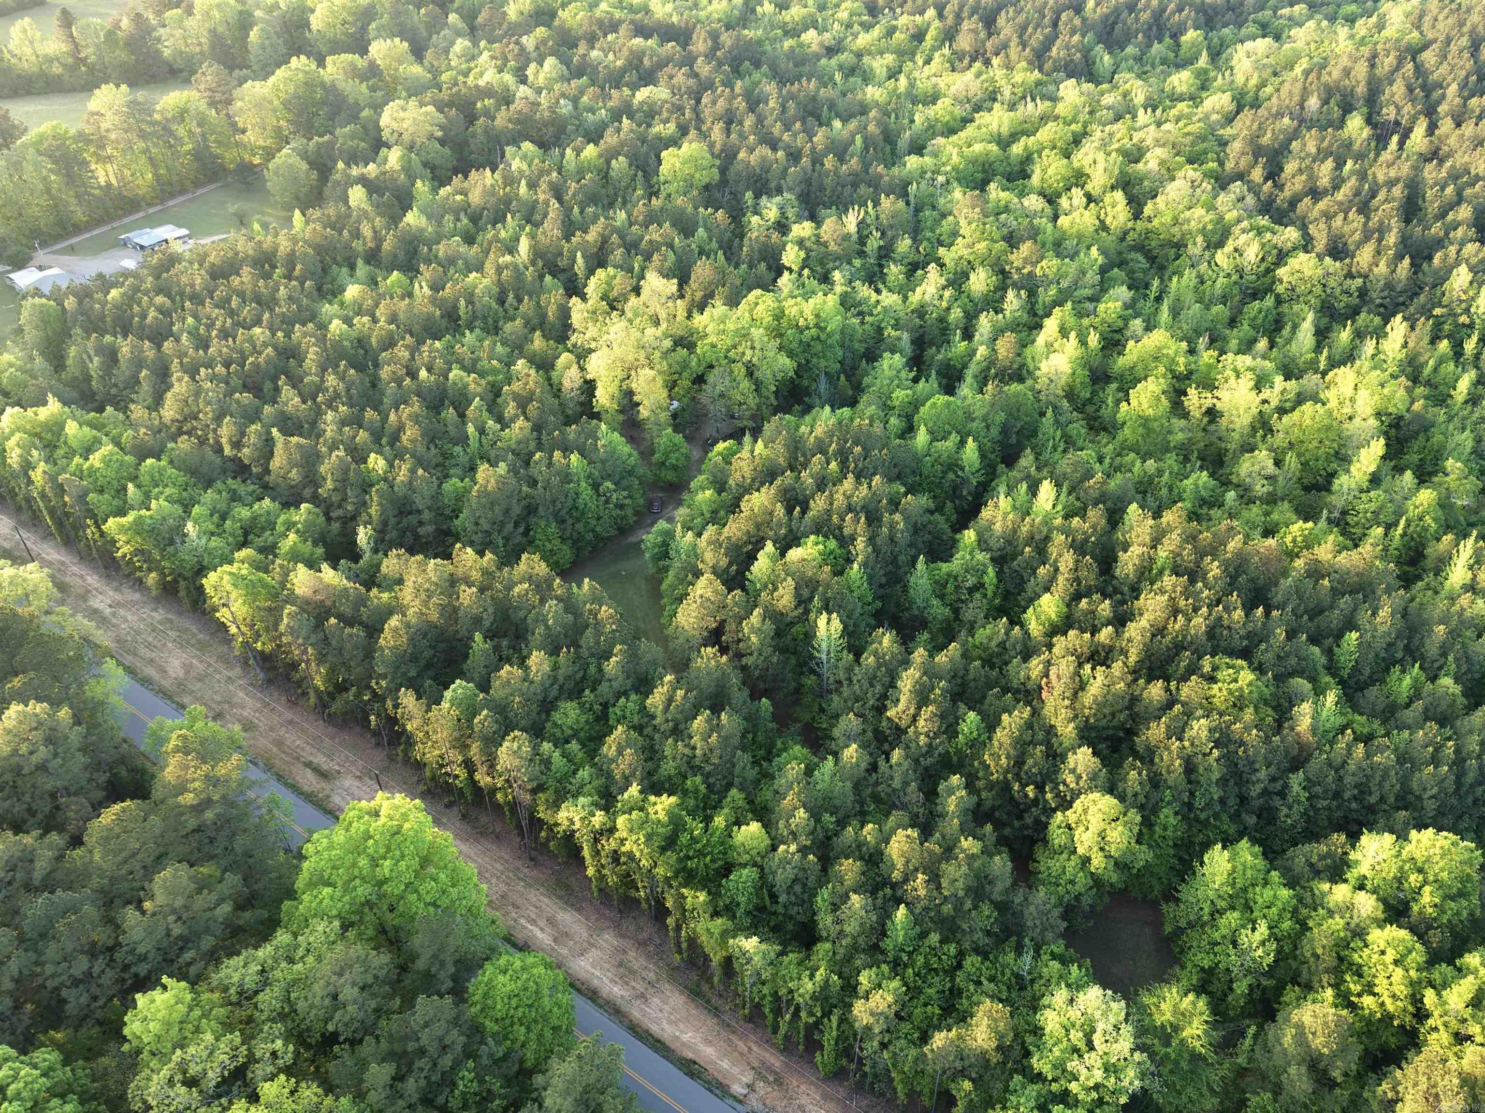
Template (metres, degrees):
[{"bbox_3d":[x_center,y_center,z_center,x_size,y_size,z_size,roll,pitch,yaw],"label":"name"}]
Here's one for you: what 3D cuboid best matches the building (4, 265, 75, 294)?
[{"bbox_3d":[-188.702,-74.730,277.161,16.700,4.200,12.000,25,44,29],"label":"building"}]

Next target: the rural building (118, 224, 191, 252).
[{"bbox_3d":[-171.955,-93.203,301.476,12.700,3.800,15.500,25,44,29],"label":"rural building"}]

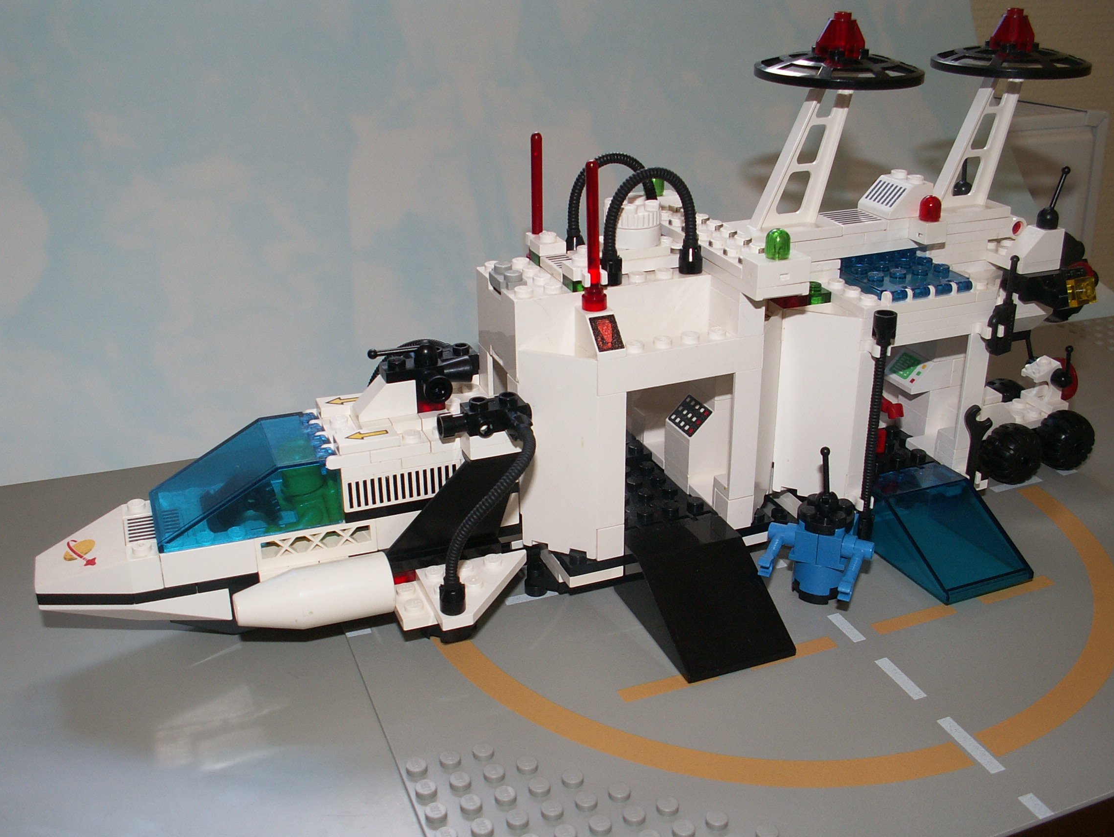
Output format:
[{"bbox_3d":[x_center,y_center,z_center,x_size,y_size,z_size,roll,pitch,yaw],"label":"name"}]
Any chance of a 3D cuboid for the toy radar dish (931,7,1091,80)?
[{"bbox_3d":[0.136,-0.114,0.338,0.048,0.019,0.048,0,24,0],"label":"toy radar dish"}]

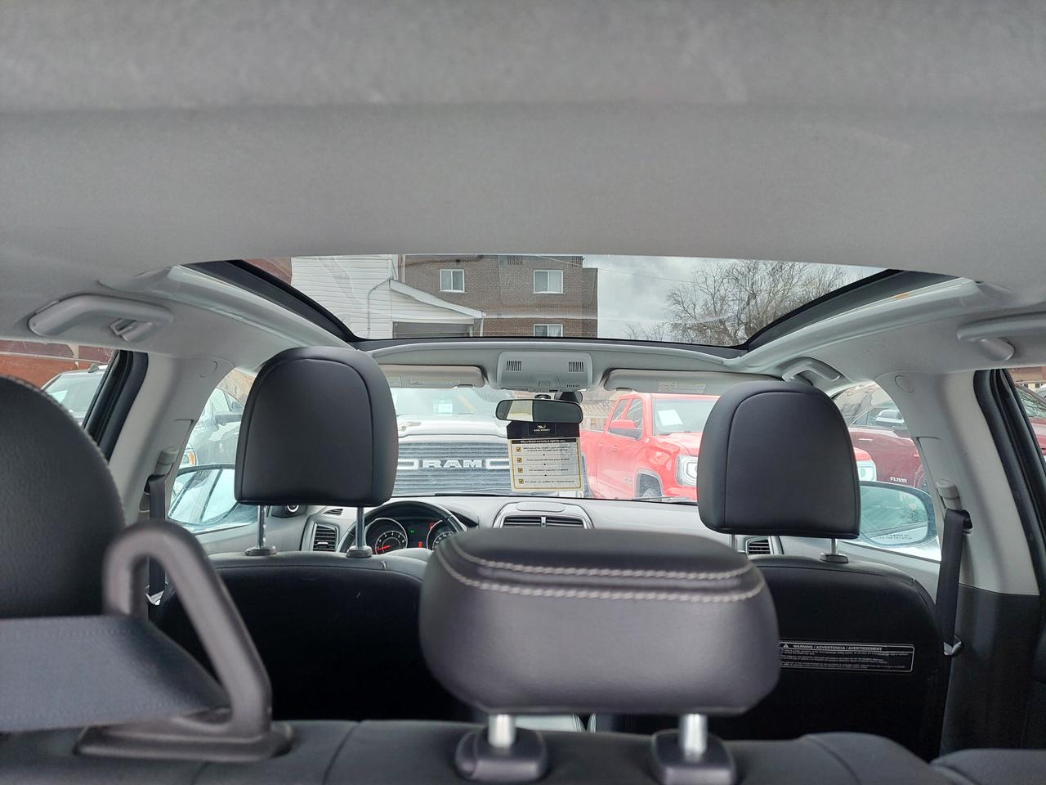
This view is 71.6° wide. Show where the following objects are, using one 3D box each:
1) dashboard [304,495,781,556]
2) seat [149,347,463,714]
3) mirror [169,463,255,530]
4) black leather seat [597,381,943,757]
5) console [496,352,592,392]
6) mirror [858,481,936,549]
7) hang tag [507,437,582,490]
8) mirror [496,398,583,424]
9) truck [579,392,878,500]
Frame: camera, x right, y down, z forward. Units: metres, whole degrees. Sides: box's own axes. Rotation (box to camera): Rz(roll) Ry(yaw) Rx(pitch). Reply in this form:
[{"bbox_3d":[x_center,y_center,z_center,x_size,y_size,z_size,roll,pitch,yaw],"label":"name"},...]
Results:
[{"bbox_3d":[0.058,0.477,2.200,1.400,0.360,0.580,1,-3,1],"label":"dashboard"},{"bbox_3d":[-0.325,0.465,1.420,0.510,1.030,0.750,1,-3,1],"label":"seat"},{"bbox_3d":[-0.834,0.270,1.880,0.250,0.170,0.130,2,-3,-10],"label":"mirror"},{"bbox_3d":[0.410,0.495,1.420,0.510,1.000,0.750,1,-3,1],"label":"black leather seat"},{"bbox_3d":[0.050,-0.050,1.740,0.235,0.090,0.210,1,-3,1],"label":"console"},{"bbox_3d":[0.929,0.317,1.880,0.250,0.170,0.130,1,-3,10],"label":"mirror"},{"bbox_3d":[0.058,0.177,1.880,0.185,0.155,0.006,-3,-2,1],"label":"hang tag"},{"bbox_3d":[0.042,0.047,1.860,0.235,0.062,0.045,3,-4,13],"label":"mirror"},{"bbox_3d":[2.100,0.960,9.100,2.030,1.880,5.840,1,-3,-4],"label":"truck"}]

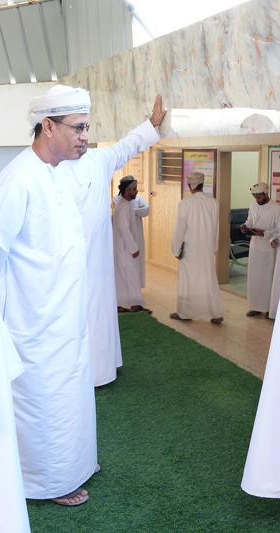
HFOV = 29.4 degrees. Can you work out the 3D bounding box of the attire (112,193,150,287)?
[{"bbox_3d":[-0.140,-0.398,7.881,0.570,1.420,0.380,0,9,0],"label":"attire"}]

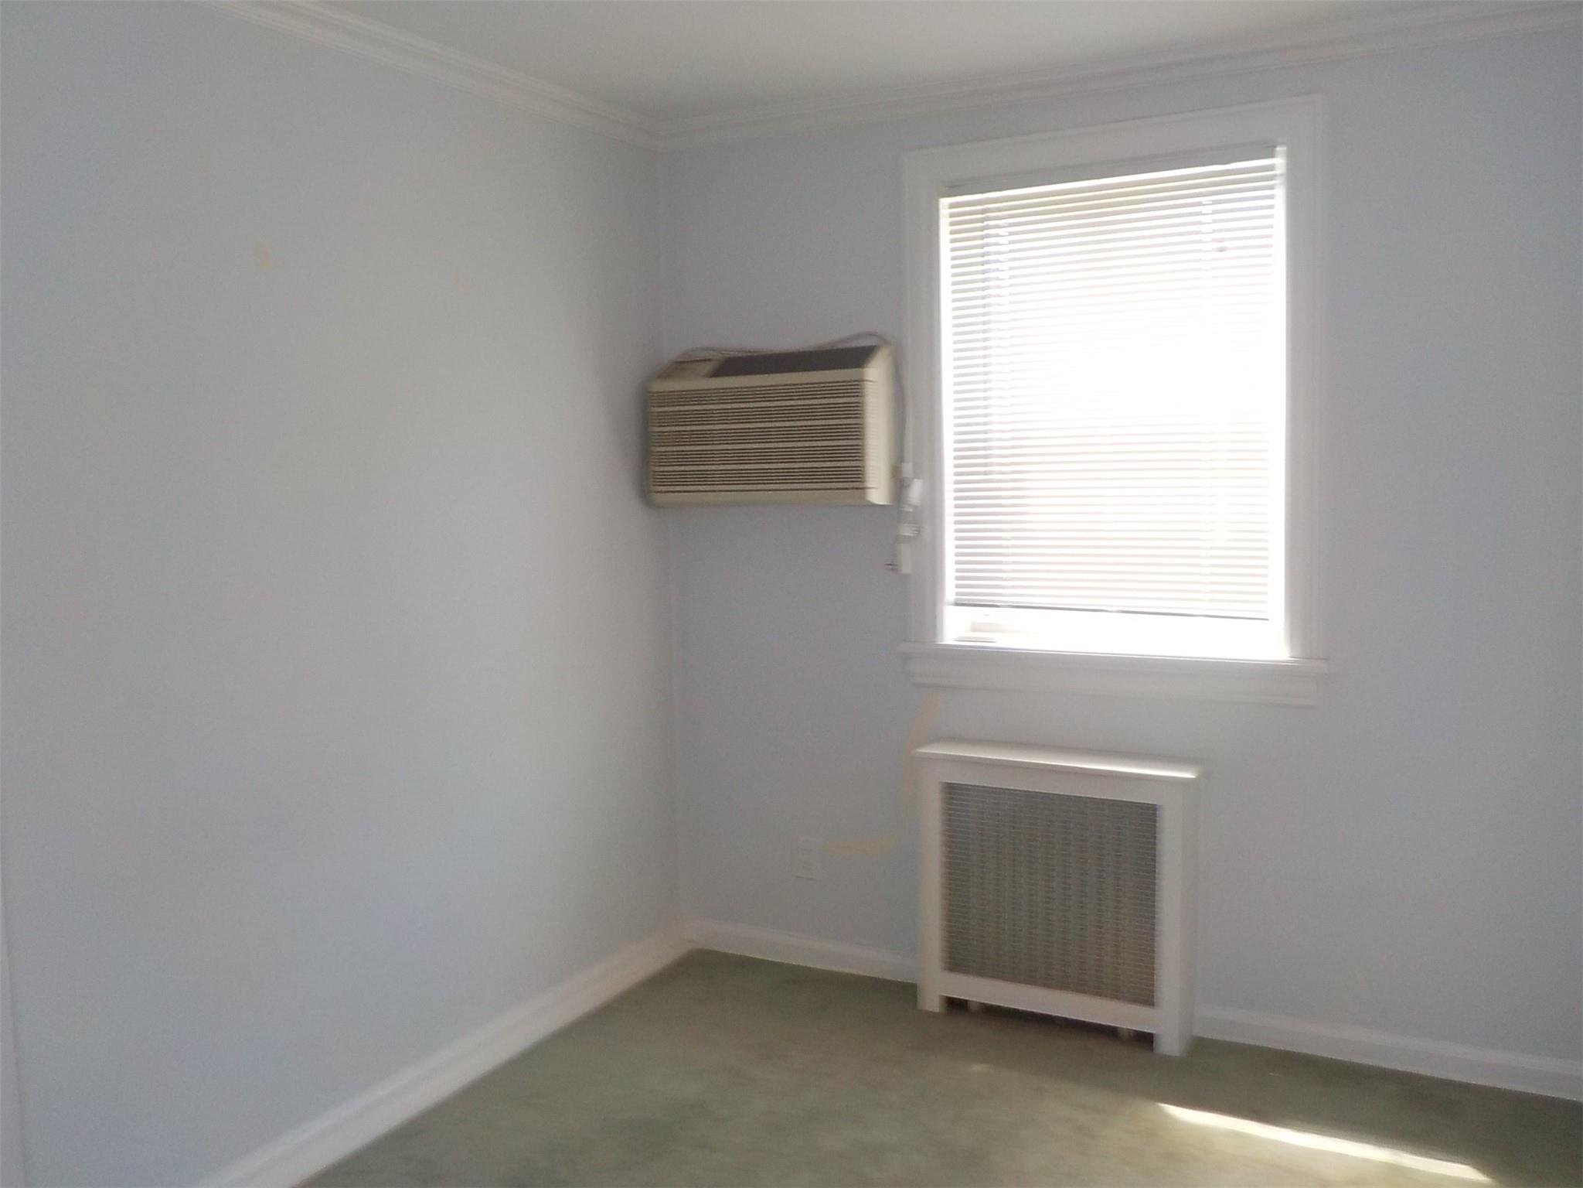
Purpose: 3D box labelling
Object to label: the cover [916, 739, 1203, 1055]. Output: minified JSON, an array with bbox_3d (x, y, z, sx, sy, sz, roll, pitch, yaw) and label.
[{"bbox_3d":[0.664,0.738,3.409,0.690,0.685,0.168,2,7,28],"label":"cover"}]

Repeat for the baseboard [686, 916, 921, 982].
[{"bbox_3d":[0.030,1.007,3.880,0.752,0.086,0.015,2,7,28],"label":"baseboard"}]

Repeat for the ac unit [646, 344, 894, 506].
[{"bbox_3d":[-0.065,-0.438,3.670,0.670,0.407,0.175,2,7,28],"label":"ac unit"}]

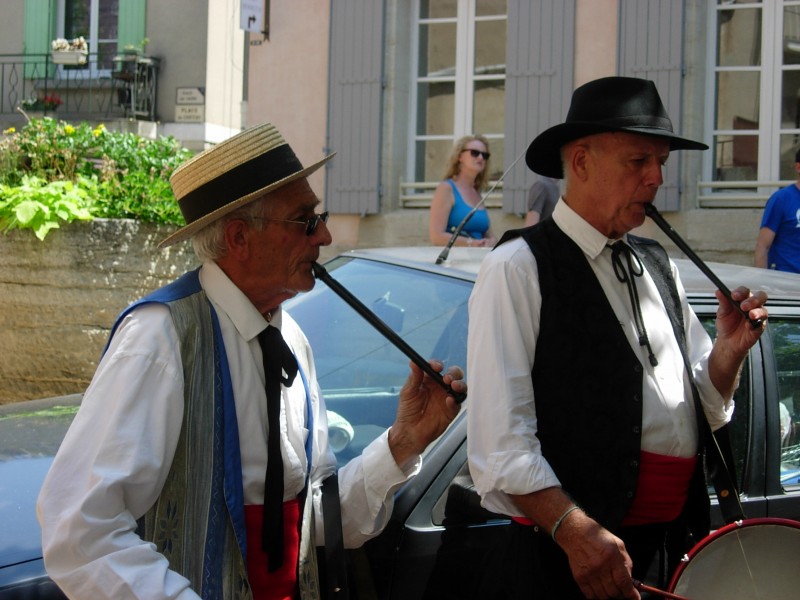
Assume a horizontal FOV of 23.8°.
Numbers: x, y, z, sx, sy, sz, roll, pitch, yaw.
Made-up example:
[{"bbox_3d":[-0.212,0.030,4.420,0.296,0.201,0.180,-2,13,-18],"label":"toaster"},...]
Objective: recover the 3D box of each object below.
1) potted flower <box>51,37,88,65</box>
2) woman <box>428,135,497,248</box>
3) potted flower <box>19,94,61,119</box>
[{"bbox_3d":[-4.918,-3.713,28.200,0.500,0.410,0.250,1,0,17],"label":"potted flower"},{"bbox_3d":[0.358,-0.156,11.397,0.340,1.680,0.470,1,0,42],"label":"woman"},{"bbox_3d":[-5.444,-2.930,28.700,0.620,0.360,0.270,1,0,17],"label":"potted flower"}]

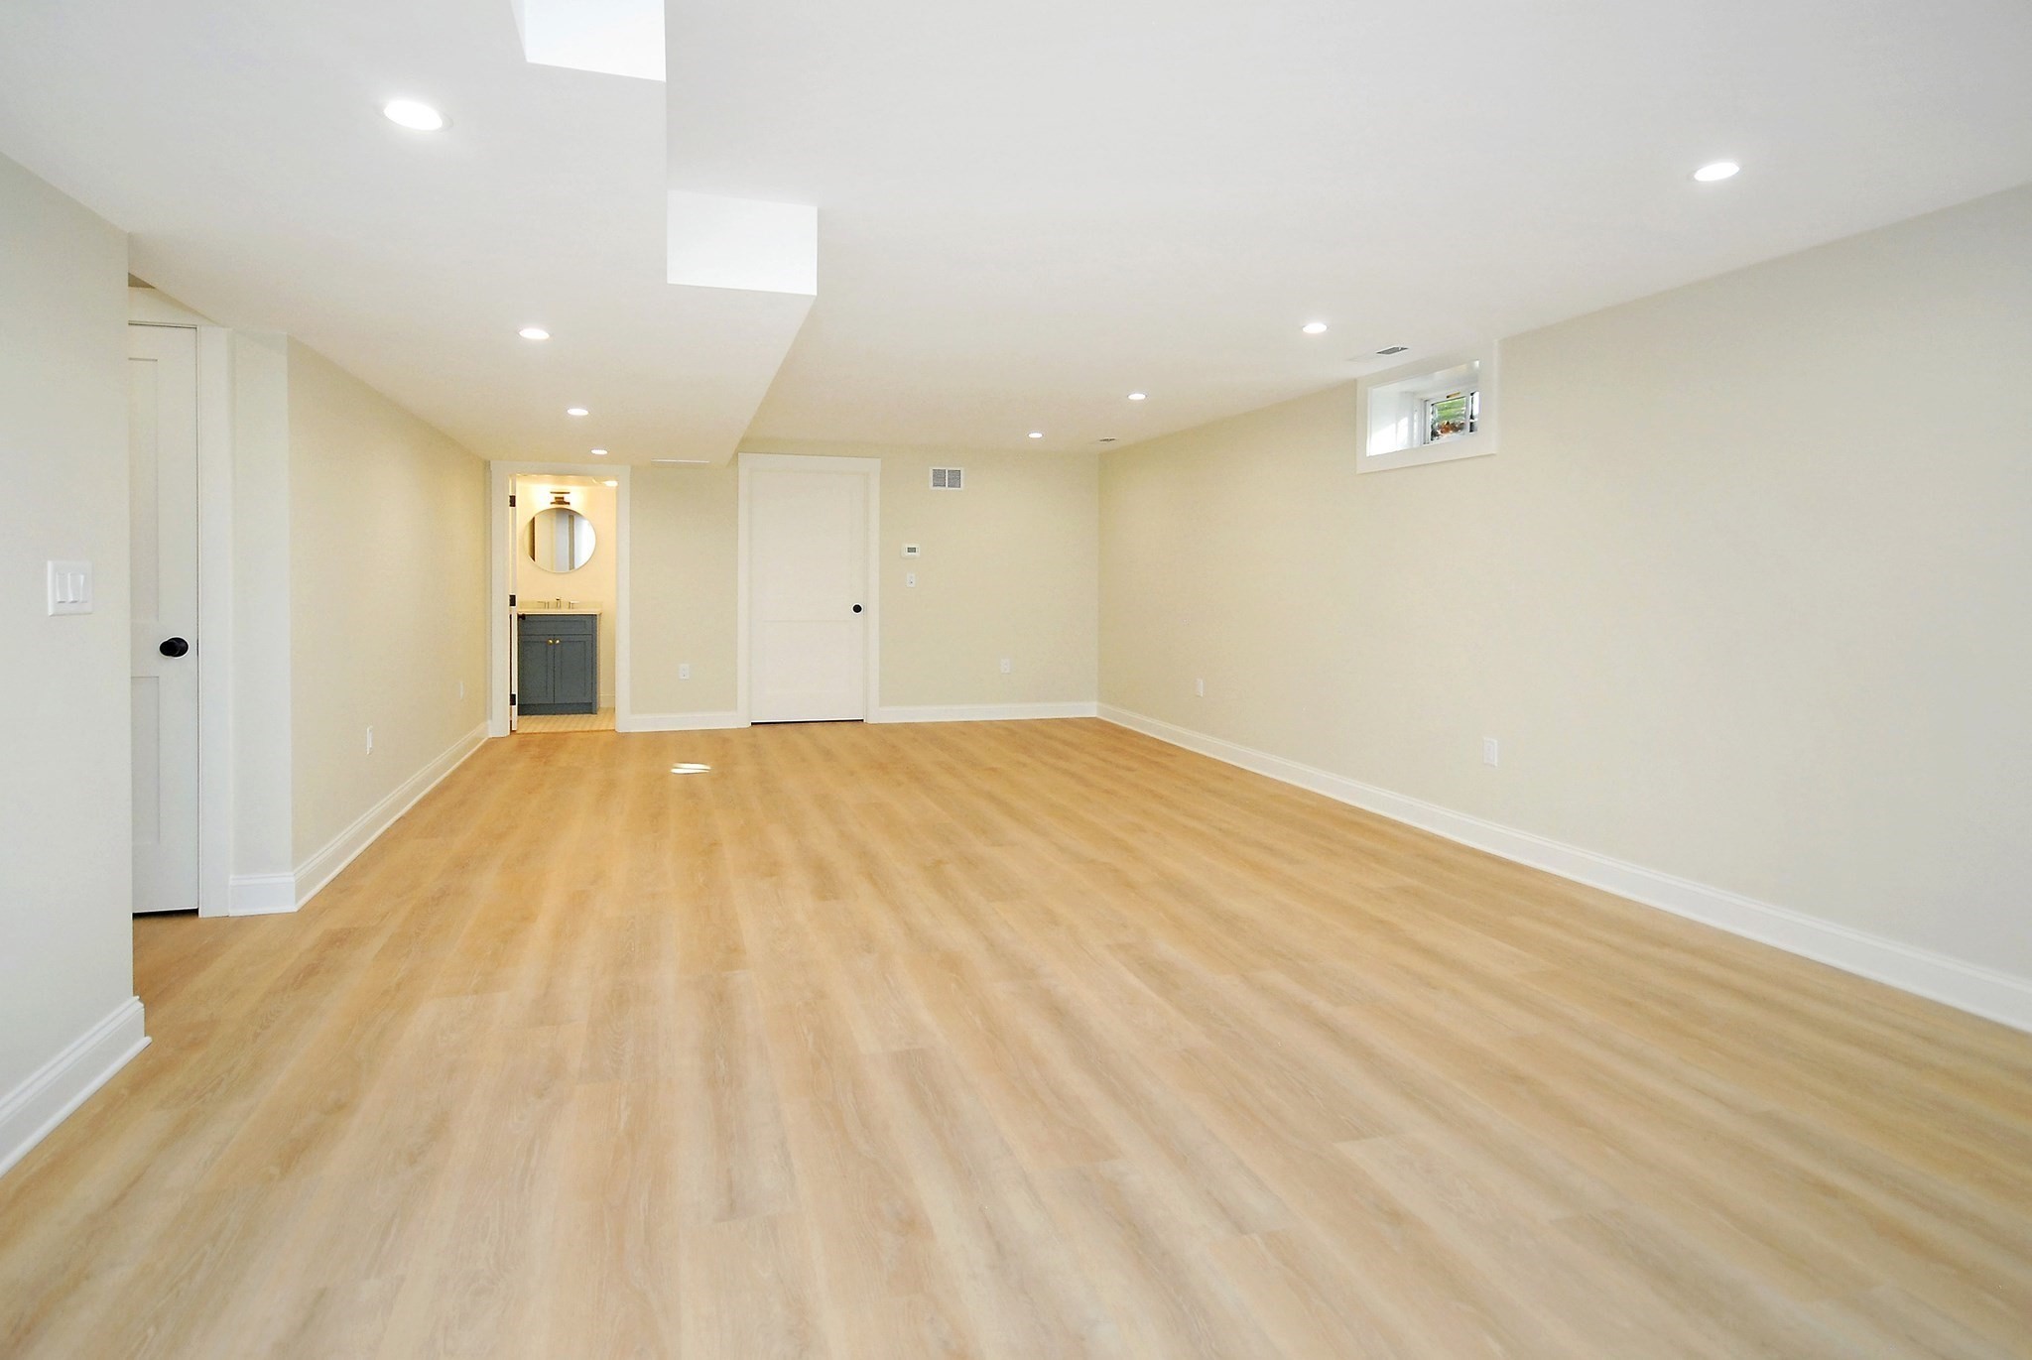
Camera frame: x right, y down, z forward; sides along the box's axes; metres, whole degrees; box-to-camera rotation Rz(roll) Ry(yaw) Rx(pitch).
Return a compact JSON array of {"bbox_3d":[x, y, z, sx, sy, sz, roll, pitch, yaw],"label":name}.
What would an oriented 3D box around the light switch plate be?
[{"bbox_3d":[-2.235,-0.217,2.275,0.012,0.126,0.180,-2,5,-20],"label":"light switch plate"}]

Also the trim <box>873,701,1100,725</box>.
[{"bbox_3d":[-0.238,0.276,8.016,1.930,0.128,0.025,-1,5,-13],"label":"trim"}]

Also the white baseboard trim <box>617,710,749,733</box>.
[{"bbox_3d":[-2.601,0.331,7.520,0.976,0.128,0.025,-1,5,-13],"label":"white baseboard trim"}]

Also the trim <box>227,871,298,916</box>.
[{"bbox_3d":[-2.714,0.781,3.453,0.229,0.127,0.025,-1,5,-14],"label":"trim"}]

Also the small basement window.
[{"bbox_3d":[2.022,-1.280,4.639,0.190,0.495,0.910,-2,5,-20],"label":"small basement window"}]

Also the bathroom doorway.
[{"bbox_3d":[-3.464,-0.603,7.359,1.000,2.060,0.140,-1,5,-13],"label":"bathroom doorway"}]

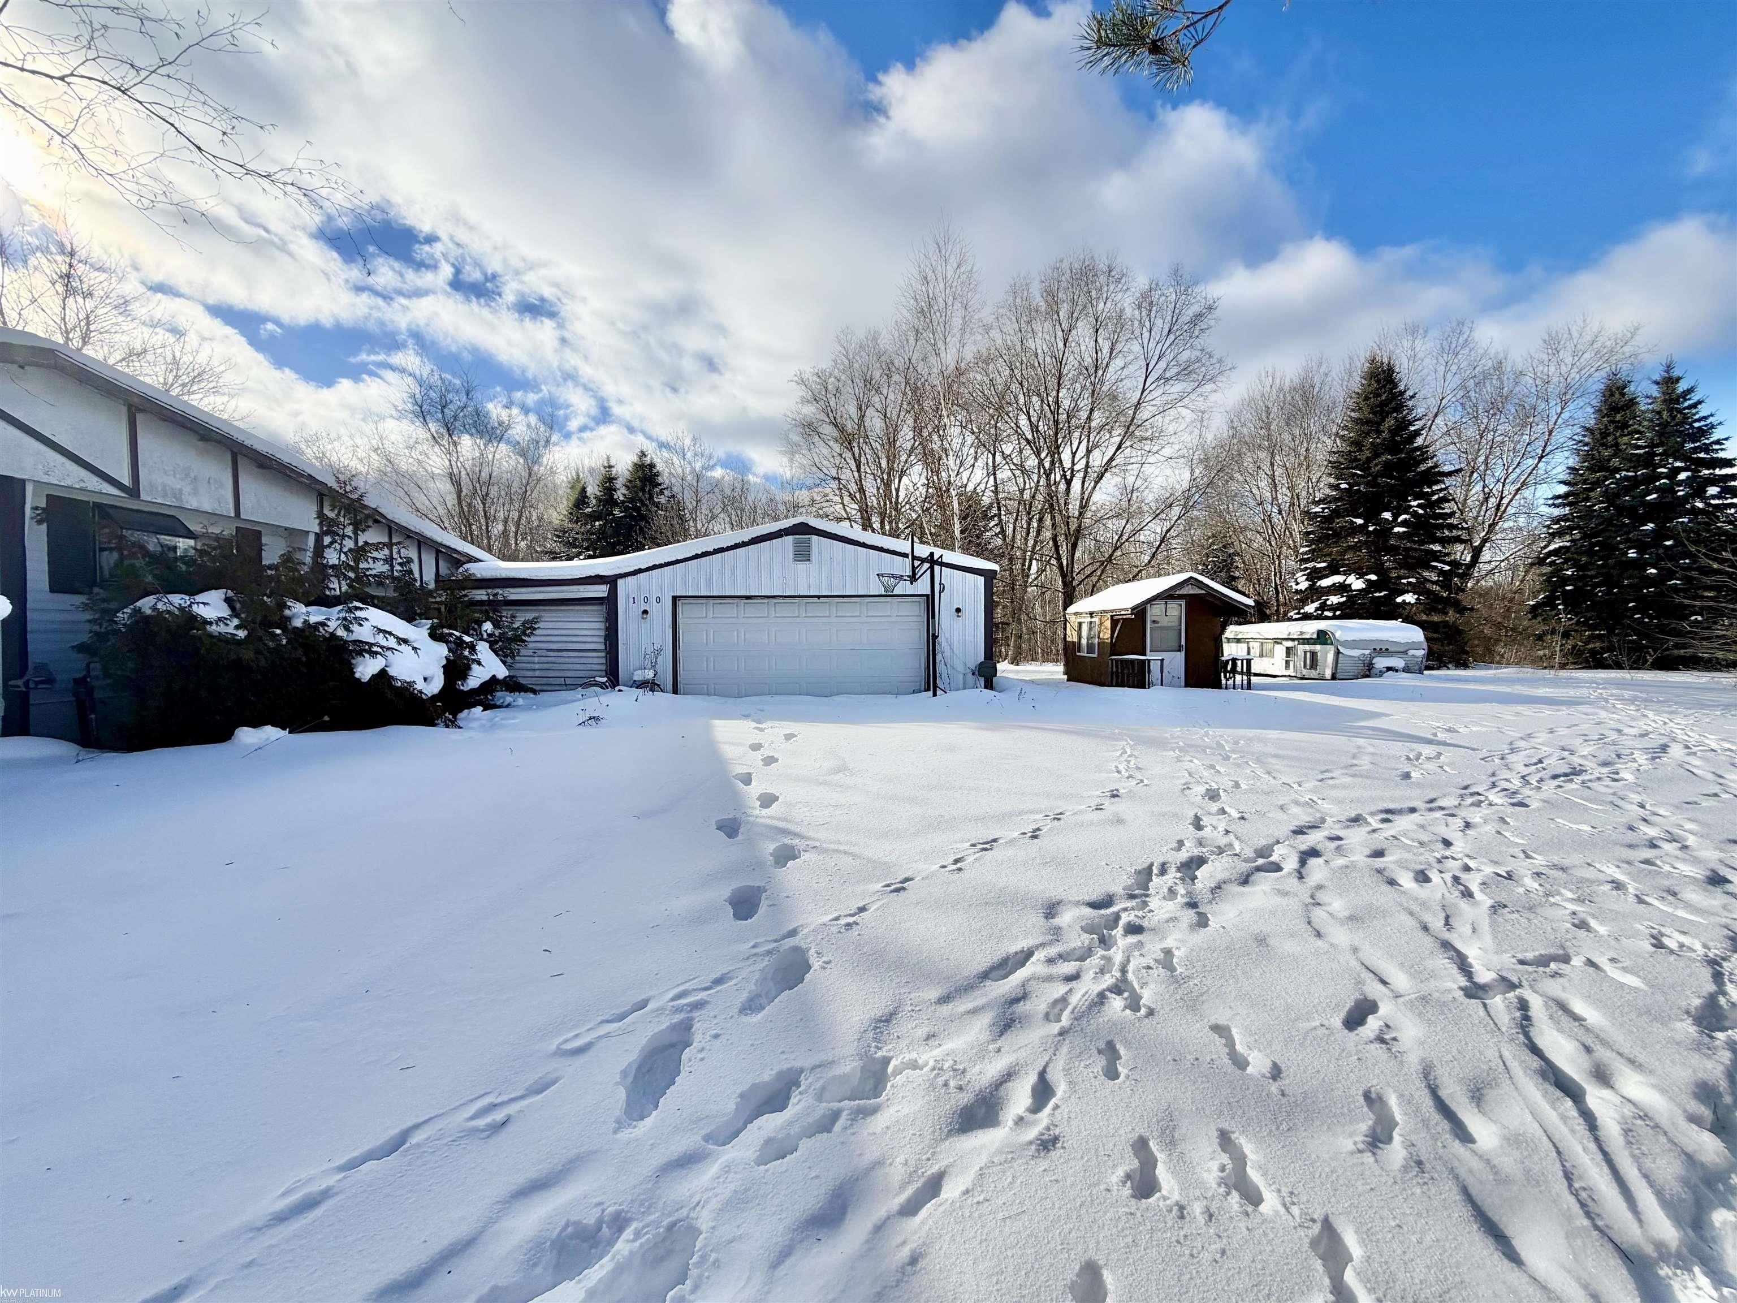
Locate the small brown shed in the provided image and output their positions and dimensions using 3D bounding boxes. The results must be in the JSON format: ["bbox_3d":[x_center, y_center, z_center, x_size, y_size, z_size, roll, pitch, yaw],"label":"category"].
[{"bbox_3d":[6.540,-0.403,16.195,2.750,2.550,3.400,0,2,-7],"label":"small brown shed"}]

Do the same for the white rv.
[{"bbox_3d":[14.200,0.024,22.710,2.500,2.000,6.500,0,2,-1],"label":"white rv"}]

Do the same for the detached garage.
[{"bbox_3d":[-2.770,-0.878,17.082,10.500,3.600,7.000,0,2,0],"label":"detached garage"}]

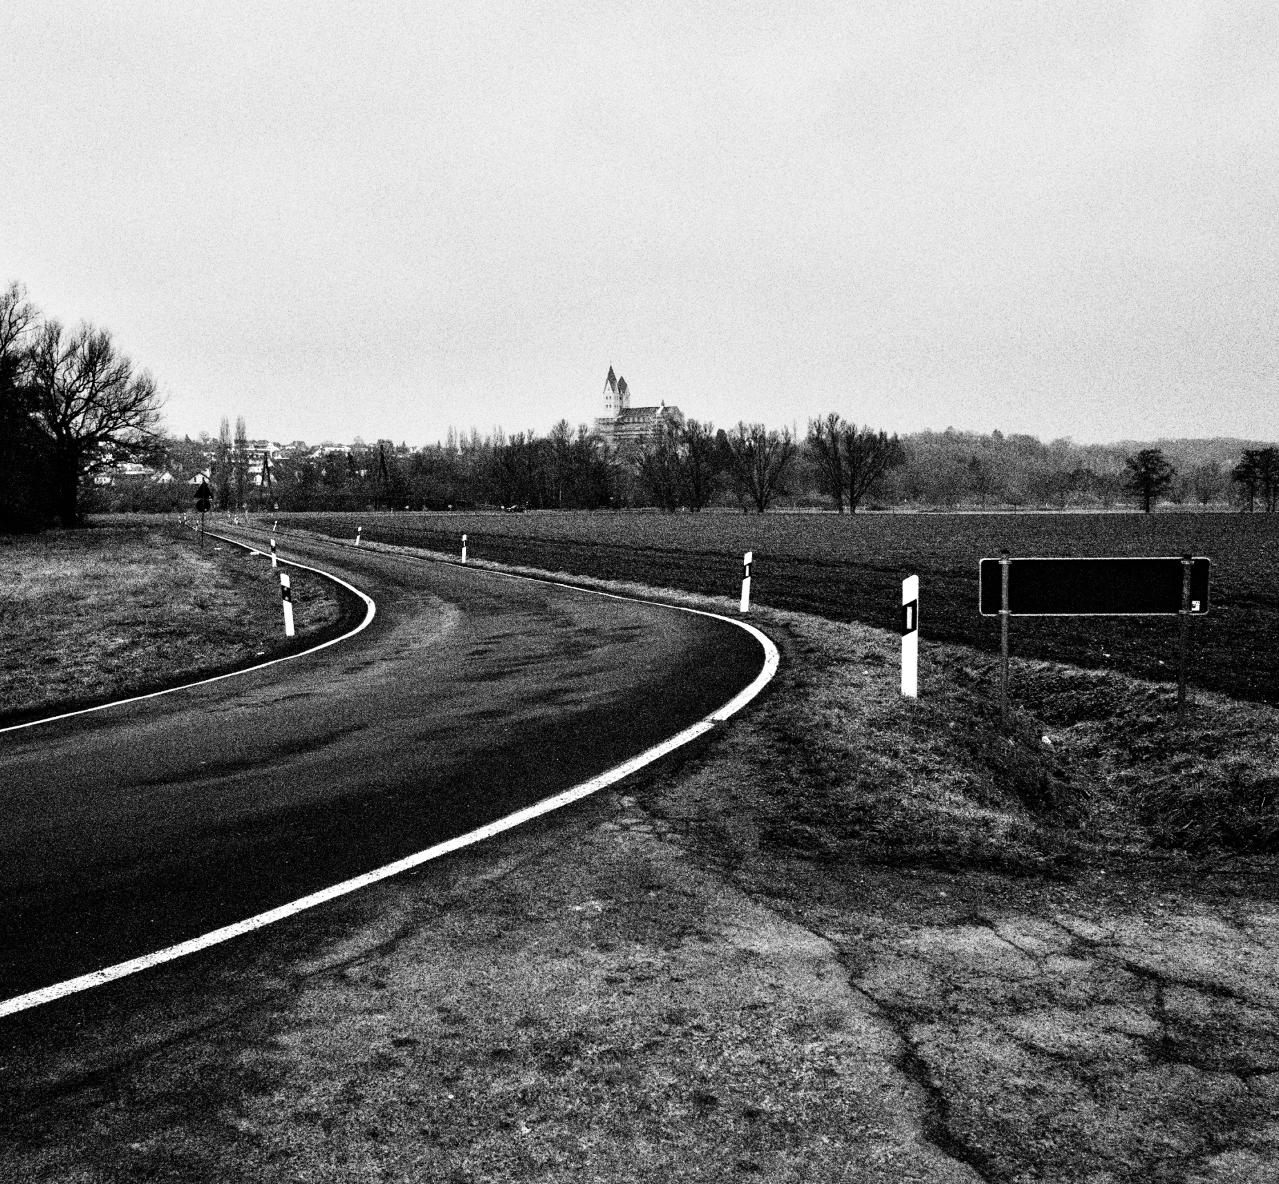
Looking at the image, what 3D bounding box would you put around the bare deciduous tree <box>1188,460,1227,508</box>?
[{"bbox_3d":[135.914,-26.012,330.000,8.992,11.266,8.543,1,4,22],"label":"bare deciduous tree"}]

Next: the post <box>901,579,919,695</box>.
[{"bbox_3d":[2.202,0.362,11.200,0.120,1.000,0.100,2,4,25],"label":"post"}]

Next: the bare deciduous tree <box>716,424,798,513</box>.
[{"bbox_3d":[22.344,-23.677,262.000,14.534,17.100,13.807,0,4,5],"label":"bare deciduous tree"}]

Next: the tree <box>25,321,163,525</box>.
[{"bbox_3d":[-46.705,-14.515,118.000,11.484,17.536,10.910,-1,4,-22],"label":"tree"}]

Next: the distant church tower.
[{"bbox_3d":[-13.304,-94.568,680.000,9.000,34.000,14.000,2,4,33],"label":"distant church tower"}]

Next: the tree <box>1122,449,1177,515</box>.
[{"bbox_3d":[97.843,-21.420,265.000,10.574,12.772,10.045,1,4,20],"label":"tree"}]

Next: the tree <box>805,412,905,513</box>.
[{"bbox_3d":[39.255,-23.597,250.000,17.518,18.325,16.642,1,4,9],"label":"tree"}]

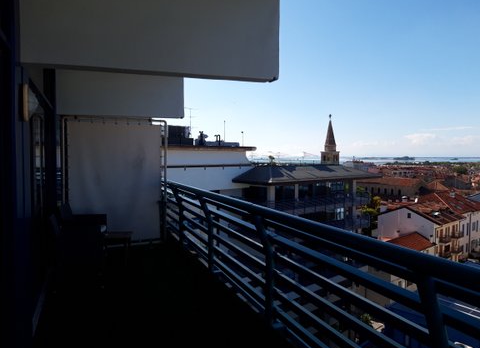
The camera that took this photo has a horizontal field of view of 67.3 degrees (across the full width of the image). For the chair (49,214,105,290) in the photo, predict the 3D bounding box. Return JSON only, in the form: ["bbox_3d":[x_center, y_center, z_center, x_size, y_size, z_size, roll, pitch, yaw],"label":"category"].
[{"bbox_3d":[-1.999,0.917,4.455,0.610,0.860,0.580,-1,3,-23],"label":"chair"}]

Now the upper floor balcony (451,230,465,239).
[{"bbox_3d":[47.349,13.114,78.301,3.200,1.200,1.300,-2,3,-40],"label":"upper floor balcony"}]

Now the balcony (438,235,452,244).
[{"bbox_3d":[41.658,13.373,73.001,3.200,1.200,1.300,-2,3,-40],"label":"balcony"}]

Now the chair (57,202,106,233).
[{"bbox_3d":[-2.408,0.866,5.574,0.610,0.860,0.580,-1,3,-23],"label":"chair"}]

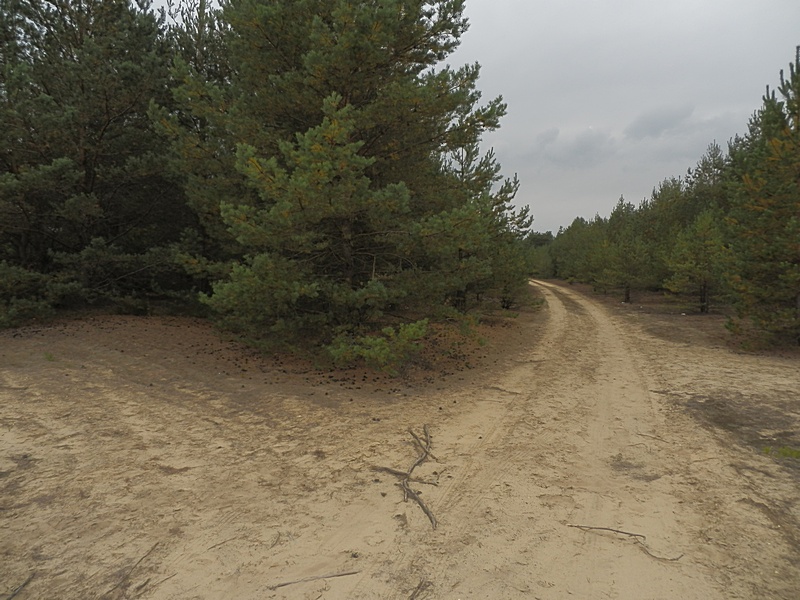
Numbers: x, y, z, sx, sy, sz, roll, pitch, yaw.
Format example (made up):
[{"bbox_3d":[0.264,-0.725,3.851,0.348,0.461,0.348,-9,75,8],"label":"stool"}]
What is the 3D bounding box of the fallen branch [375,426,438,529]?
[{"bbox_3d":[0.045,1.287,4.357,0.521,0.120,2.150,0,3,3],"label":"fallen branch"}]

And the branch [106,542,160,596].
[{"bbox_3d":[-1.392,1.415,2.942,0.045,0.030,0.509,0,3,4],"label":"branch"}]

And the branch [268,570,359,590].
[{"bbox_3d":[-0.432,1.425,2.818,0.460,0.025,0.035,-1,4,-19],"label":"branch"}]

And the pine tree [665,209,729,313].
[{"bbox_3d":[10.556,-1.404,19.648,2.315,3.704,2.315,0,3,0],"label":"pine tree"}]

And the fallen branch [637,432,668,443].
[{"bbox_3d":[2.367,1.287,5.178,0.050,0.025,0.310,-2,4,-34],"label":"fallen branch"}]

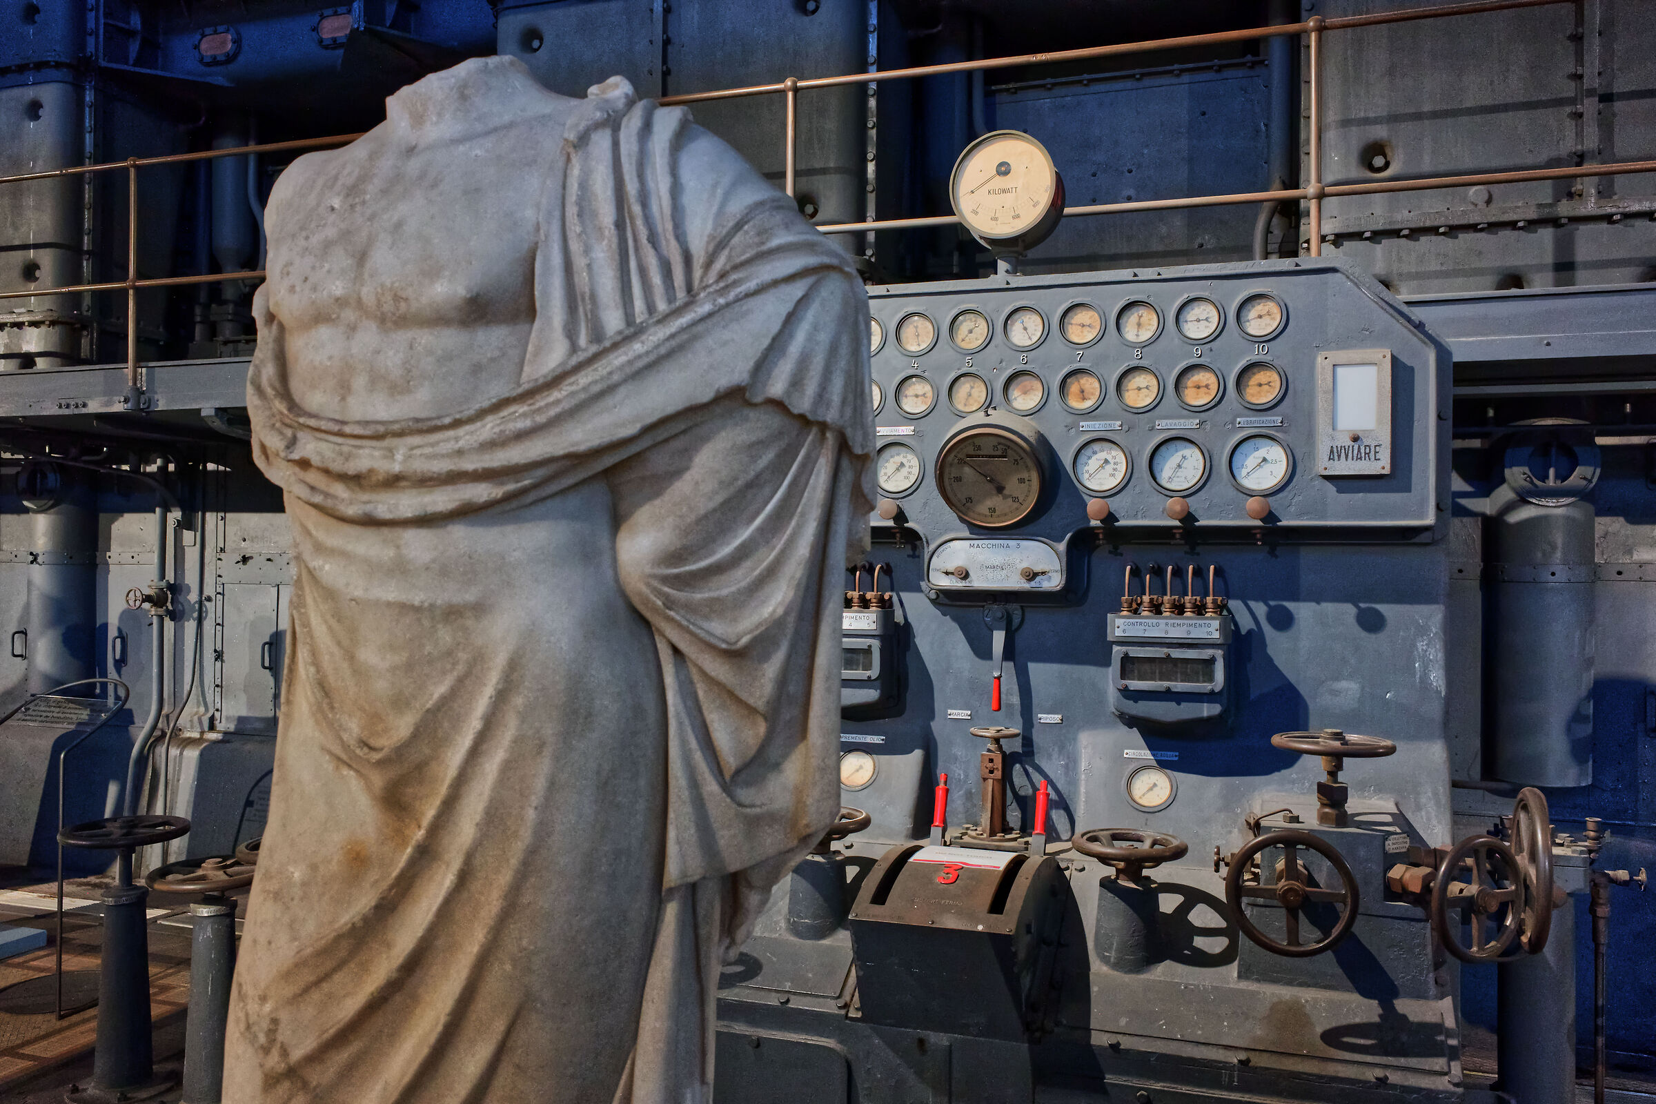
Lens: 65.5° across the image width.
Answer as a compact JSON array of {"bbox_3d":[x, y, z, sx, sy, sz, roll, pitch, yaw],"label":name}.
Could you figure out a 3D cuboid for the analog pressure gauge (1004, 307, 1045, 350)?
[{"bbox_3d":[0.589,-0.670,3.857,0.128,0.128,0.040,0,0,19],"label":"analog pressure gauge"}]

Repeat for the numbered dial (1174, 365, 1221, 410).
[{"bbox_3d":[1.063,-0.475,3.694,0.128,0.128,0.040,0,0,19],"label":"numbered dial"}]

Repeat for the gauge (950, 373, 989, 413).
[{"bbox_3d":[0.368,-0.413,3.348,0.114,0.114,0.036,0,0,18],"label":"gauge"}]

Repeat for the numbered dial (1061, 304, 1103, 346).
[{"bbox_3d":[0.750,-0.668,3.801,0.128,0.128,0.040,0,0,19],"label":"numbered dial"}]

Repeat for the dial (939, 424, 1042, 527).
[{"bbox_3d":[0.419,-0.199,3.270,0.265,0.265,0.100,0,13,18],"label":"dial"}]

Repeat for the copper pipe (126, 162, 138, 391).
[{"bbox_3d":[-3.091,-1.222,5.720,0.045,1.010,0.045,0,0,19],"label":"copper pipe"}]

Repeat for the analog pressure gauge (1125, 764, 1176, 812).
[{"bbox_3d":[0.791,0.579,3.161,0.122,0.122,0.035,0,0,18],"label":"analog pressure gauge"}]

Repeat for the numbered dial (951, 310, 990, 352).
[{"bbox_3d":[0.371,-0.576,3.346,0.114,0.114,0.036,0,0,18],"label":"numbered dial"}]

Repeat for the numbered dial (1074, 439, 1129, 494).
[{"bbox_3d":[0.688,-0.215,3.242,0.143,0.143,0.040,0,0,18],"label":"numbered dial"}]

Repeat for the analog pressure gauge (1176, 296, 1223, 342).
[{"bbox_3d":[1.063,-0.666,3.694,0.128,0.128,0.040,0,0,19],"label":"analog pressure gauge"}]

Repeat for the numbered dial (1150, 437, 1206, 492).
[{"bbox_3d":[0.867,-0.216,3.182,0.143,0.143,0.040,0,0,18],"label":"numbered dial"}]

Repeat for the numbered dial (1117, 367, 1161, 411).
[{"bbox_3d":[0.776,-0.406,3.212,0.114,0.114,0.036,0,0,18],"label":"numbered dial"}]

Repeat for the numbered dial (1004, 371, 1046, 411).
[{"bbox_3d":[0.507,-0.411,3.302,0.114,0.114,0.036,0,0,18],"label":"numbered dial"}]

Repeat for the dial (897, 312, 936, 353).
[{"bbox_3d":[0.235,-0.577,3.392,0.114,0.114,0.036,0,0,18],"label":"dial"}]

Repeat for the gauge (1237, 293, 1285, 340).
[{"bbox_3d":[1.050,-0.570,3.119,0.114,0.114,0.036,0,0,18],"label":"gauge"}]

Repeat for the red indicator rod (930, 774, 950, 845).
[{"bbox_3d":[0.322,0.738,3.700,0.038,0.210,0.038,0,-27,19],"label":"red indicator rod"}]

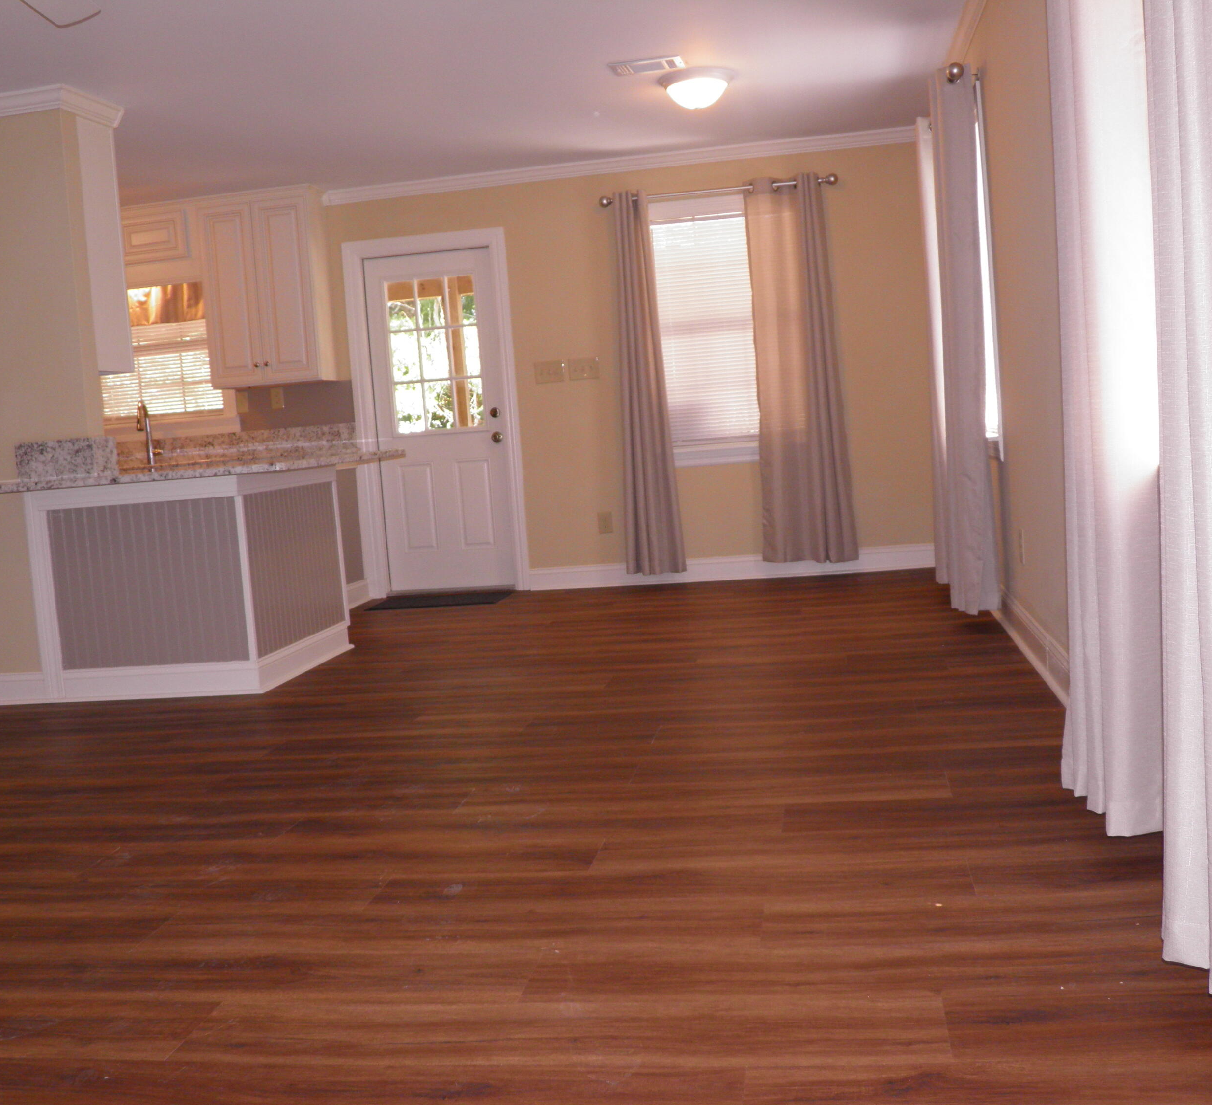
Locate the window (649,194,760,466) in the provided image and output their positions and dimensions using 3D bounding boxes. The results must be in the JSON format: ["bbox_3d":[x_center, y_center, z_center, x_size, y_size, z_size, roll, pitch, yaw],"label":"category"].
[{"bbox_3d":[0.668,-1.312,7.269,0.840,1.378,0.045,-3,6,10],"label":"window"}]

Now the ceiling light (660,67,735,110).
[{"bbox_3d":[0.405,-2.042,5.649,0.345,0.130,0.345,-4,6,10],"label":"ceiling light"}]

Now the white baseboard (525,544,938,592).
[{"bbox_3d":[0.760,0.093,7.407,2.475,0.135,0.022,-3,6,10],"label":"white baseboard"}]

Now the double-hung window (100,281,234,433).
[{"bbox_3d":[-2.793,-1.210,7.894,0.980,0.990,0.100,-4,6,10],"label":"double-hung window"}]

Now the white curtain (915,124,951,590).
[{"bbox_3d":[1.642,-0.977,6.256,0.175,2.190,0.450,-3,6,10],"label":"white curtain"}]

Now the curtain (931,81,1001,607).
[{"bbox_3d":[1.478,-0.868,5.322,0.175,2.190,0.400,-3,6,10],"label":"curtain"}]

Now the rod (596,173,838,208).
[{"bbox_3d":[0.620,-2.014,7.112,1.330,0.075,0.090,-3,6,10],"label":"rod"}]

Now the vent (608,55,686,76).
[{"bbox_3d":[0.176,-2.057,5.391,0.310,0.016,0.210,-4,6,10],"label":"vent"}]

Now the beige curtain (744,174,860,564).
[{"bbox_3d":[1.081,-1.008,7.138,0.540,2.160,0.130,-3,6,10],"label":"beige curtain"}]

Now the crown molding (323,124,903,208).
[{"bbox_3d":[0.042,-2.187,7.243,3.530,0.085,0.080,-4,6,10],"label":"crown molding"}]

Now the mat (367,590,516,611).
[{"bbox_3d":[-0.978,0.279,7.505,0.790,0.012,0.480,-4,6,10],"label":"mat"}]

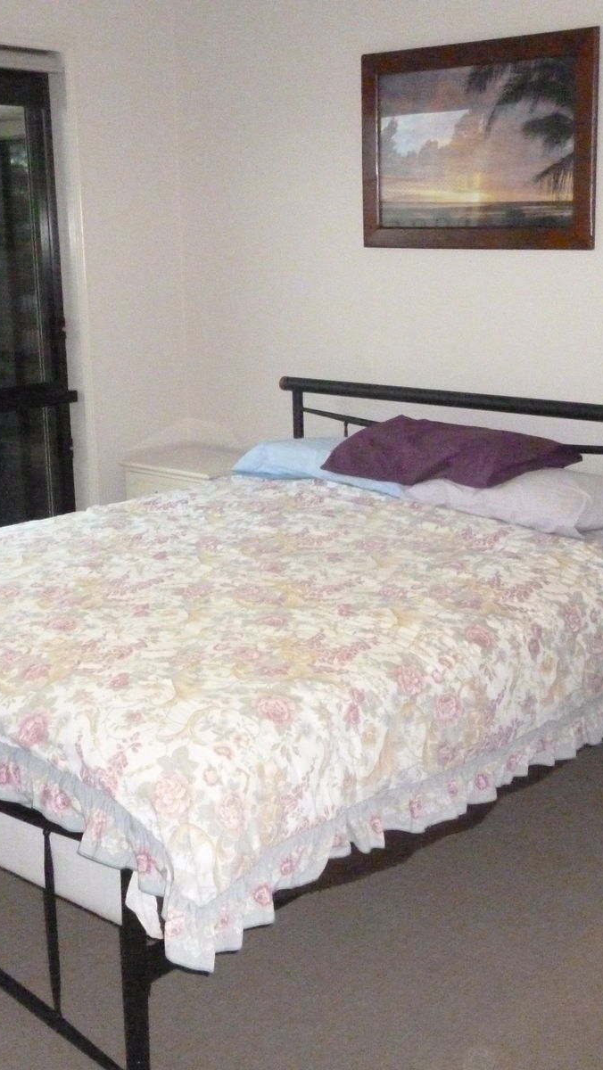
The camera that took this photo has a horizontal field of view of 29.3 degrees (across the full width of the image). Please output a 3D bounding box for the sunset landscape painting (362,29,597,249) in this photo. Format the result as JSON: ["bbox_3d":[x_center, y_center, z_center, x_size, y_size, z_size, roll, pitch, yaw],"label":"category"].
[{"bbox_3d":[0.538,-1.220,3.643,0.849,0.609,0.030,12,19,40],"label":"sunset landscape painting"}]

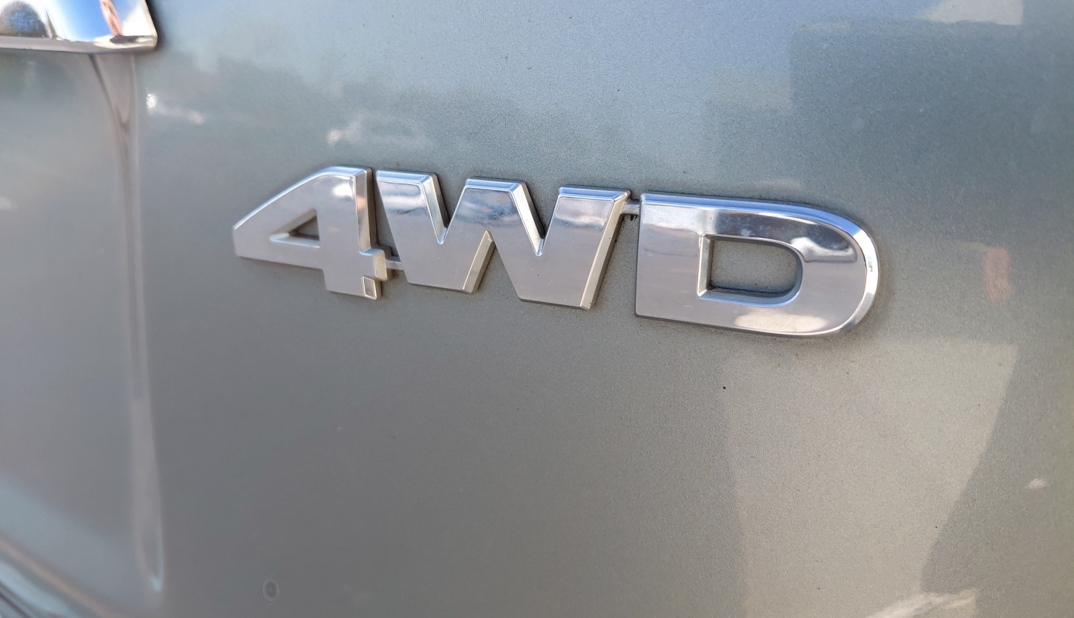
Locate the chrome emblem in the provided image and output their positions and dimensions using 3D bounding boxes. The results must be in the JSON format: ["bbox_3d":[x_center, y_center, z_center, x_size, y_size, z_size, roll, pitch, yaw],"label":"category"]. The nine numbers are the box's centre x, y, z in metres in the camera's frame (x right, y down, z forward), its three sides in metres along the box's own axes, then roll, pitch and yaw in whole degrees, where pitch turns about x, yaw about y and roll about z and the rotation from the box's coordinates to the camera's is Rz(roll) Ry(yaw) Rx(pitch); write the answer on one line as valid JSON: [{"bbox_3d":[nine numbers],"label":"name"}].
[{"bbox_3d":[-0.012,-0.012,0.156,0.148,0.029,0.005,9,17,29],"label":"chrome emblem"}]

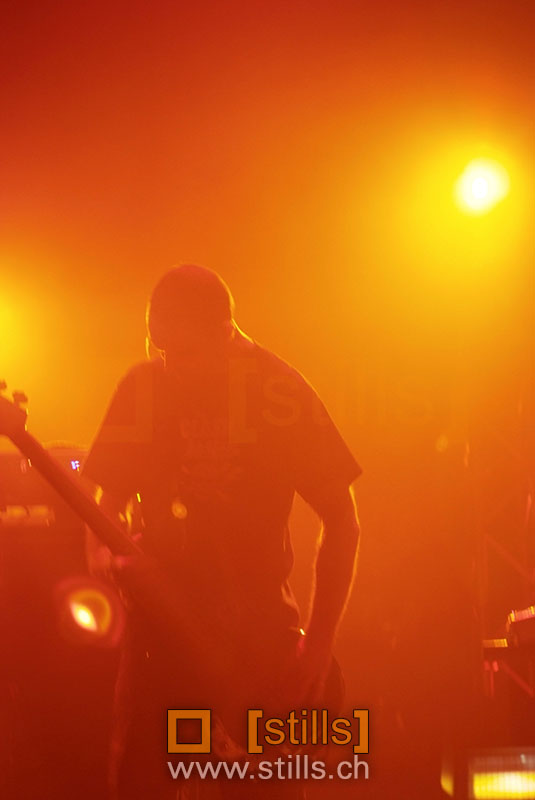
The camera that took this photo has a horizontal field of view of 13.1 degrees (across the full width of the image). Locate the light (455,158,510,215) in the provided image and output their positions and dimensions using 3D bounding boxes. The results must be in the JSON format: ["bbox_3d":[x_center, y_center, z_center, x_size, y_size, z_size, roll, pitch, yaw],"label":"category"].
[{"bbox_3d":[0.737,-0.731,8.000,0.200,0.200,0.240,-1,10,6],"label":"light"}]

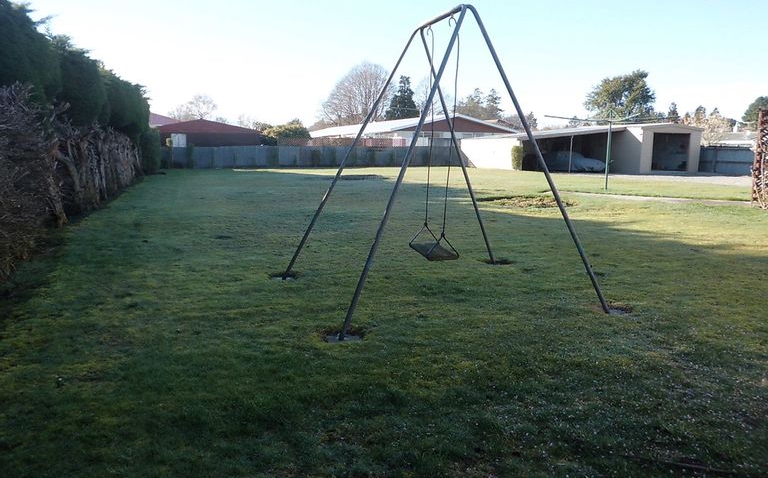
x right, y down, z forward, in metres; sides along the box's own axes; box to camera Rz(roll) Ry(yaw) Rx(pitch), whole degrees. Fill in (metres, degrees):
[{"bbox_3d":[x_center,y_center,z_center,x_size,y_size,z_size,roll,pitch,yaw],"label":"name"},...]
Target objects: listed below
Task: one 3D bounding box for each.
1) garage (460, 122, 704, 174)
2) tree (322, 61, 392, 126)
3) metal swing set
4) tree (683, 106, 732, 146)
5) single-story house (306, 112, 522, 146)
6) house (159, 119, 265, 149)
[{"bbox_3d":[13.265,-6.114,37.786,12.000,3.100,9.000,-4,10,-25],"label":"garage"},{"bbox_3d":[-3.618,-17.415,74.149,9.400,12.400,9.400,1,9,0],"label":"tree"},{"bbox_3d":[0.535,-0.789,5.538,2.700,2.740,2.170,-3,10,-20],"label":"metal swing set"},{"bbox_3d":[26.906,-8.248,45.212,4.100,4.900,4.100,-5,11,-30],"label":"tree"},{"bbox_3d":[1.702,-9.751,54.130,12.000,4.200,19.000,-4,10,-25],"label":"single-story house"},{"bbox_3d":[-15.216,-8.097,45.311,9.400,3.500,8.500,-4,10,-24],"label":"house"}]

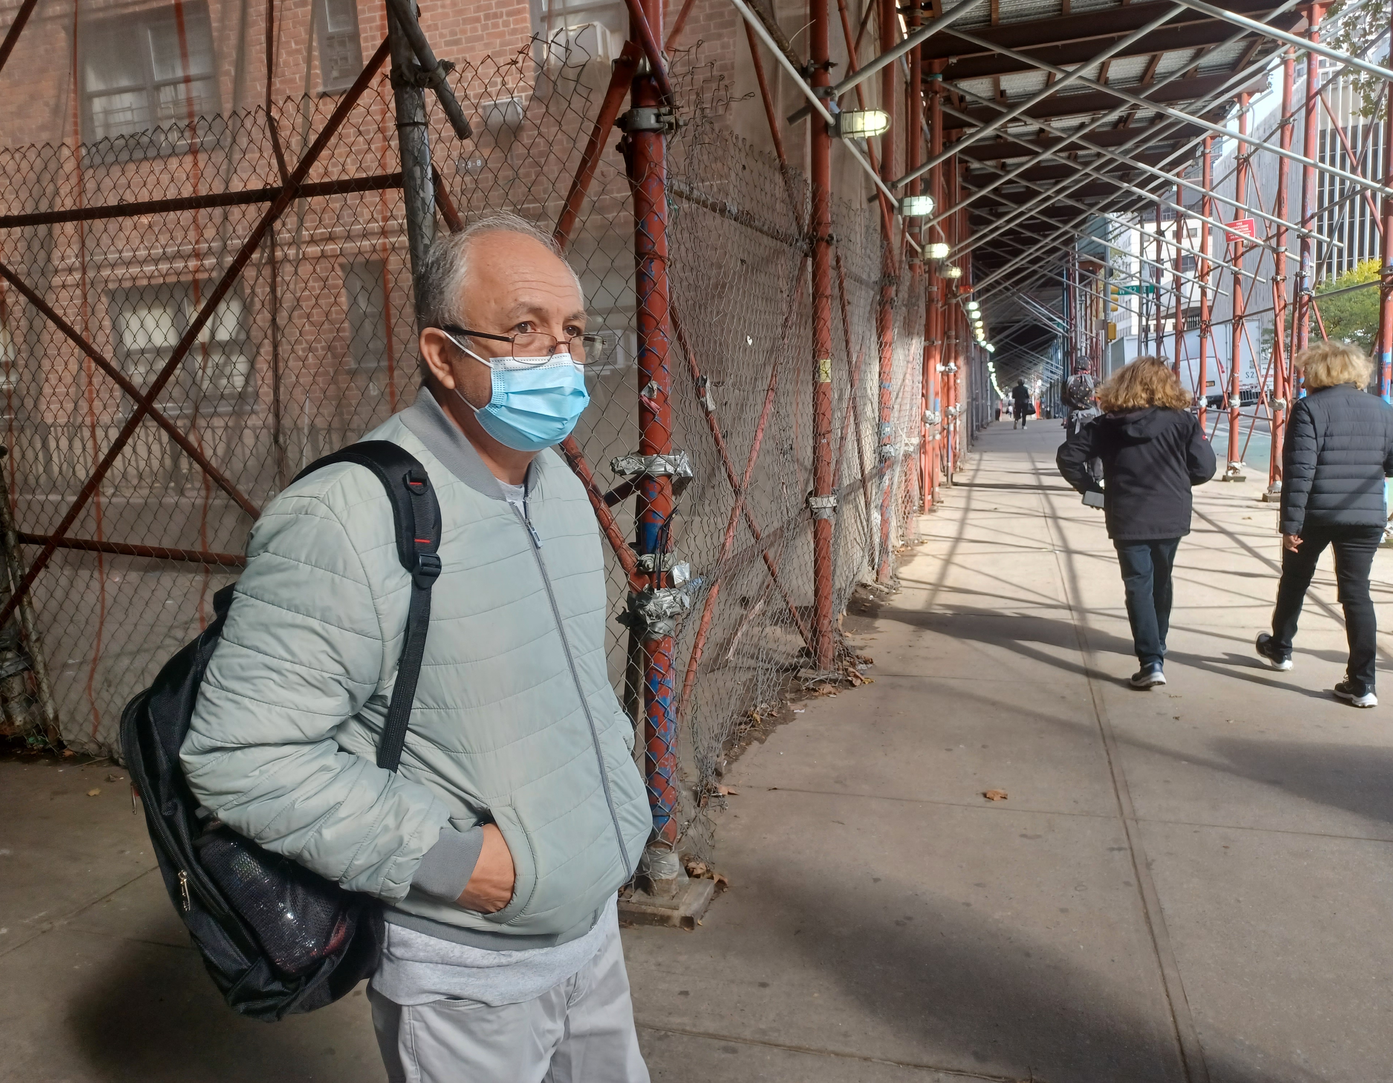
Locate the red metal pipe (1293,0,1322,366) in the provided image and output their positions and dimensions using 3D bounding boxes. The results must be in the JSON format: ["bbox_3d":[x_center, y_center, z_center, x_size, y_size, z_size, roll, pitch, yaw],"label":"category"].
[{"bbox_3d":[6.812,-3.111,11.690,0.110,5.512,0.110,0,9,17],"label":"red metal pipe"}]

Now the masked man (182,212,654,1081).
[{"bbox_3d":[-0.260,0.500,1.290,0.400,1.700,0.540,3,10,37],"label":"masked man"}]

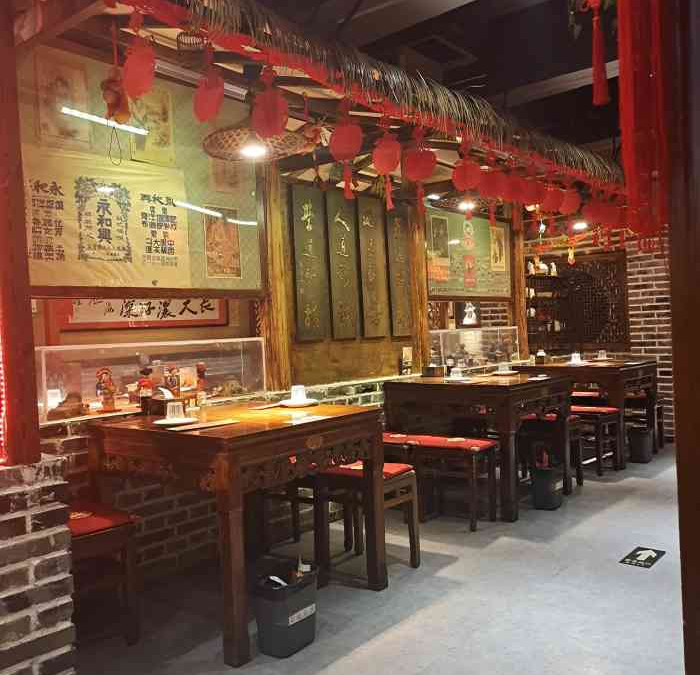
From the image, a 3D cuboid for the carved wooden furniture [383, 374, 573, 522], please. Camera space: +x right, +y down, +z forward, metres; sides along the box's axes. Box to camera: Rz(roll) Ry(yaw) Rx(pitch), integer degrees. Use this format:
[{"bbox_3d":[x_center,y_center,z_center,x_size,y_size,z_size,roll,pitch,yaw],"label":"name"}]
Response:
[{"bbox_3d":[0.861,0.667,4.619,0.910,0.782,0.880,-1,1,39],"label":"carved wooden furniture"}]

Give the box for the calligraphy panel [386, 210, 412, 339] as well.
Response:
[{"bbox_3d":[0.365,-0.471,4.953,0.030,0.920,0.255,-1,1,39],"label":"calligraphy panel"}]

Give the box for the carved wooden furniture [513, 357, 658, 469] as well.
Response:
[{"bbox_3d":[2.001,0.615,5.925,0.900,0.782,0.910,-1,1,39],"label":"carved wooden furniture"}]

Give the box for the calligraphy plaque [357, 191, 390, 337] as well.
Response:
[{"bbox_3d":[0.167,-0.466,4.710,0.030,0.930,0.275,-1,1,39],"label":"calligraphy plaque"}]

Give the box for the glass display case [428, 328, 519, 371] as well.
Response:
[{"bbox_3d":[0.997,0.086,5.687,0.200,0.310,1.260,-1,1,39],"label":"glass display case"}]

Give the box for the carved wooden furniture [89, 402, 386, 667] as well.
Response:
[{"bbox_3d":[-0.461,0.729,2.982,0.880,0.782,0.880,-1,1,39],"label":"carved wooden furniture"}]

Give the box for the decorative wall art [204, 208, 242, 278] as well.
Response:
[{"bbox_3d":[-0.648,-0.482,3.612,0.015,0.360,0.228,-1,1,39],"label":"decorative wall art"}]

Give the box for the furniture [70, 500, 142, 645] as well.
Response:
[{"bbox_3d":[-1.026,0.912,2.598,0.370,0.460,0.330,-1,1,39],"label":"furniture"}]

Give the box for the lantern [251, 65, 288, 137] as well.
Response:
[{"bbox_3d":[-0.295,-0.862,2.585,0.120,0.265,0.145,-1,1,39],"label":"lantern"}]

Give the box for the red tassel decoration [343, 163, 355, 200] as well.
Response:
[{"bbox_3d":[-0.007,-0.649,2.932,0.038,0.155,0.042,-1,1,39],"label":"red tassel decoration"}]

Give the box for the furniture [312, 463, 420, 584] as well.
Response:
[{"bbox_3d":[0.083,0.864,3.324,0.370,0.470,0.340,-1,1,39],"label":"furniture"}]

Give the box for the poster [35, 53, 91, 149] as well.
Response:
[{"bbox_3d":[-1.199,-0.987,2.952,0.015,0.365,0.240,-1,1,39],"label":"poster"}]

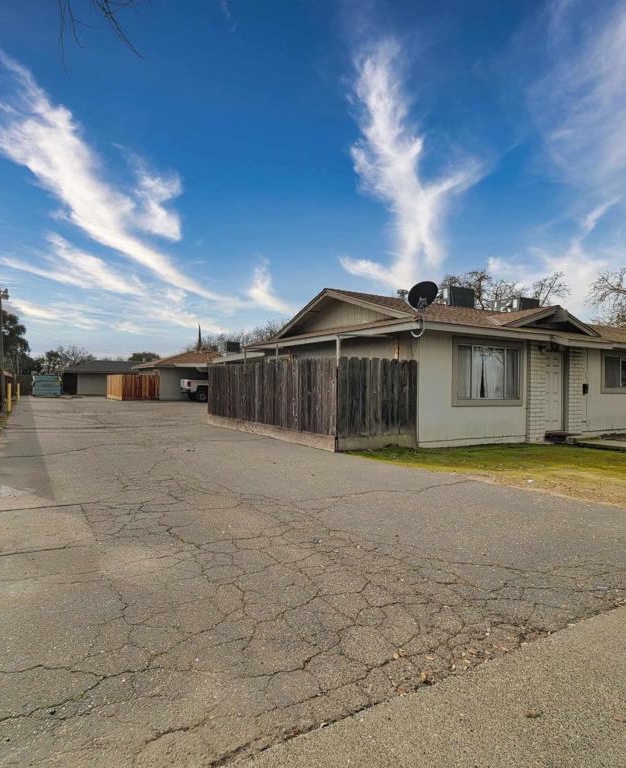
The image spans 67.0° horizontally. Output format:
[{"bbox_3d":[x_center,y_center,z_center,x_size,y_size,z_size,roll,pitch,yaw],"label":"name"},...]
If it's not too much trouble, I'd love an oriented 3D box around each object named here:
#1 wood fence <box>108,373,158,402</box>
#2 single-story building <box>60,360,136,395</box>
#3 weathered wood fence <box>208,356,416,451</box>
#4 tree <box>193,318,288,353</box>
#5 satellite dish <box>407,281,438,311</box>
[{"bbox_3d":[-13.021,0.253,34.082,2.350,1.700,6.300,1,0,-32],"label":"wood fence"},{"bbox_3d":[-21.249,-0.684,52.676,12.000,3.650,6.600,1,0,-32],"label":"single-story building"},{"bbox_3d":[-0.500,0.354,11.758,1.980,1.730,6.750,1,0,-32],"label":"weathered wood fence"},{"bbox_3d":[-7.098,-2.752,50.013,10.000,8.200,8.500,1,0,-32],"label":"tree"},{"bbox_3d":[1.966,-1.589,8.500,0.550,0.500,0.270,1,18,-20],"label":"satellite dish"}]

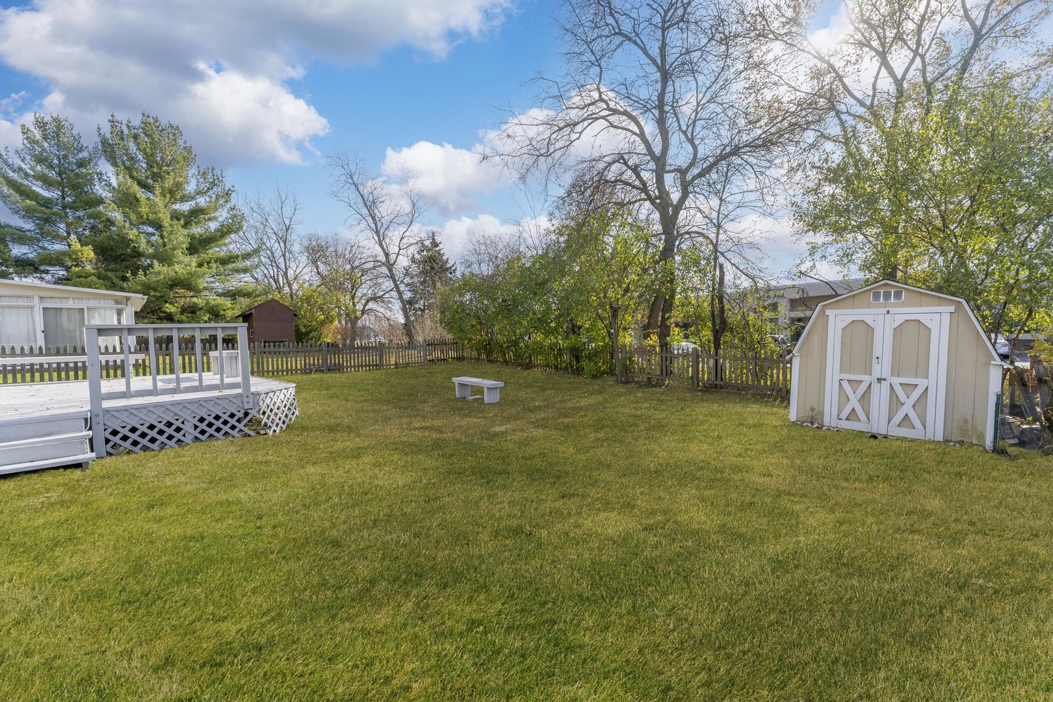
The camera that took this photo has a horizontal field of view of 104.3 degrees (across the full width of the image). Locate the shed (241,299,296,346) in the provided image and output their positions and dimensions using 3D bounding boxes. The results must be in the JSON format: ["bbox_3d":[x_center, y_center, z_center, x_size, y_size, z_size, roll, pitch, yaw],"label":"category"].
[{"bbox_3d":[-17.763,-1.682,28.206,2.850,3.635,3.097,3,5,43],"label":"shed"}]

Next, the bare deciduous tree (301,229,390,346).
[{"bbox_3d":[-13.684,-4.462,30.840,6.200,9.140,6.000,-2,4,-24],"label":"bare deciduous tree"}]

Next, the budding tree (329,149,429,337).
[{"bbox_3d":[-12.792,-8.547,34.610,8.000,16.930,7.500,-2,4,-20],"label":"budding tree"}]

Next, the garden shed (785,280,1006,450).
[{"bbox_3d":[6.510,0.051,7.350,2.300,2.500,2.700,-4,5,-45],"label":"garden shed"}]

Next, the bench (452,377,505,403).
[{"bbox_3d":[-1.123,0.896,9.382,0.385,0.460,1.430,-4,5,-44],"label":"bench"}]

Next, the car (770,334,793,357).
[{"bbox_3d":[16.219,-0.223,26.586,1.850,1.640,4.600,3,5,42],"label":"car"}]

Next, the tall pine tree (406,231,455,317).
[{"bbox_3d":[-9.824,-6.527,42.761,5.700,12.000,5.700,-1,4,-13],"label":"tall pine tree"}]

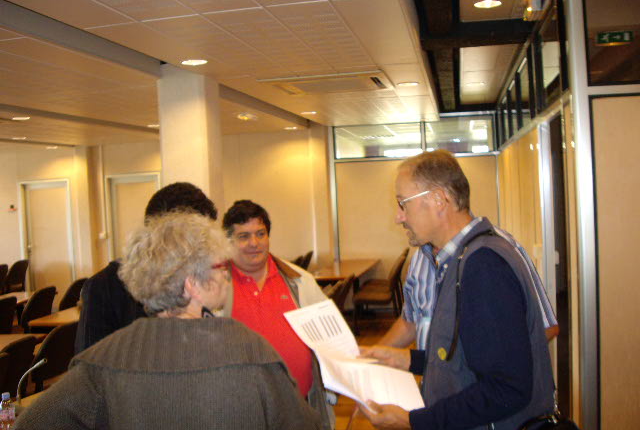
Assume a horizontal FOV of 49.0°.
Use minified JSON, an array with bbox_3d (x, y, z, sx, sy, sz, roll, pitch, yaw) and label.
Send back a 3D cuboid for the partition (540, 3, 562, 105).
[{"bbox_3d":[1.323,-0.889,4.062,0.050,0.490,0.750,-2,2,11],"label":"partition"}]

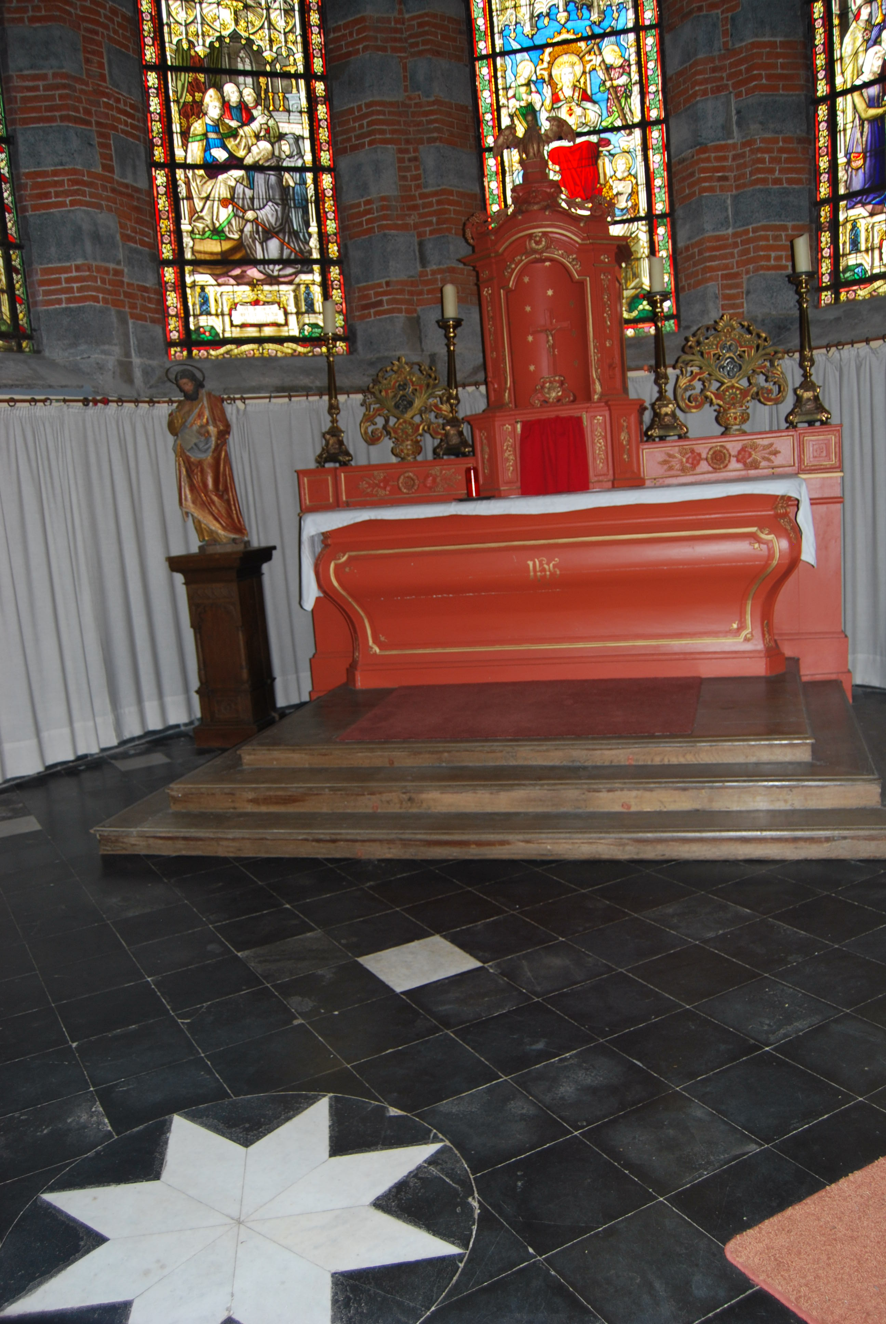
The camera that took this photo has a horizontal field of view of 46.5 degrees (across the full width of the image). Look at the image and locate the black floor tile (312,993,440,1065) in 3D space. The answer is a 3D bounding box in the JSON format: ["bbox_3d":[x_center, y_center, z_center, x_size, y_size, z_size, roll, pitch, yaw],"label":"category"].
[{"bbox_3d":[-0.193,1.038,2.900,0.309,0.020,0.298,-9,10,-29],"label":"black floor tile"}]

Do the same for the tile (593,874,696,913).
[{"bbox_3d":[0.702,0.820,3.637,0.295,0.015,0.287,-9,9,-29],"label":"tile"}]

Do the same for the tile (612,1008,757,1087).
[{"bbox_3d":[0.626,1.004,2.682,0.309,0.020,0.298,-9,10,-29],"label":"tile"}]

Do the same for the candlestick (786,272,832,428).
[{"bbox_3d":[2.178,-1.871,6.186,0.258,0.905,0.250,-2,9,14],"label":"candlestick"}]

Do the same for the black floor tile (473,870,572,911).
[{"bbox_3d":[0.301,0.834,3.737,0.295,0.015,0.288,-9,9,-29],"label":"black floor tile"}]

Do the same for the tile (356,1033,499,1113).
[{"bbox_3d":[-0.048,1.063,2.643,0.309,0.020,0.298,-9,10,-29],"label":"tile"}]

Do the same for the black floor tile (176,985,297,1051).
[{"bbox_3d":[-0.603,1.051,3.012,0.309,0.020,0.298,-9,10,-29],"label":"black floor tile"}]

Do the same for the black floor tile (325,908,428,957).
[{"bbox_3d":[-0.211,0.921,3.465,0.300,0.020,0.289,-9,10,-29],"label":"black floor tile"}]

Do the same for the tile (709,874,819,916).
[{"bbox_3d":[1.102,0.808,3.545,0.300,0.020,0.289,-9,10,-29],"label":"tile"}]

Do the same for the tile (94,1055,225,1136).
[{"bbox_3d":[-0.704,1.082,2.556,0.300,0.020,0.260,-9,10,-29],"label":"tile"}]

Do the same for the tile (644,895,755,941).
[{"bbox_3d":[0.846,0.850,3.399,0.300,0.020,0.289,-9,10,-29],"label":"tile"}]

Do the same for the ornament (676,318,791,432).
[{"bbox_3d":[1.660,-1.652,5.928,0.643,0.693,0.150,-2,9,13],"label":"ornament"}]

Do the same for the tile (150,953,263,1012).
[{"bbox_3d":[-0.724,0.997,3.180,0.300,0.020,0.289,-9,10,-29],"label":"tile"}]

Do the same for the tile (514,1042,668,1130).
[{"bbox_3d":[0.361,1.046,2.534,0.309,0.020,0.298,-9,10,-29],"label":"tile"}]

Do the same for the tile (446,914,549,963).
[{"bbox_3d":[0.190,0.907,3.359,0.300,0.020,0.289,-9,10,-29],"label":"tile"}]

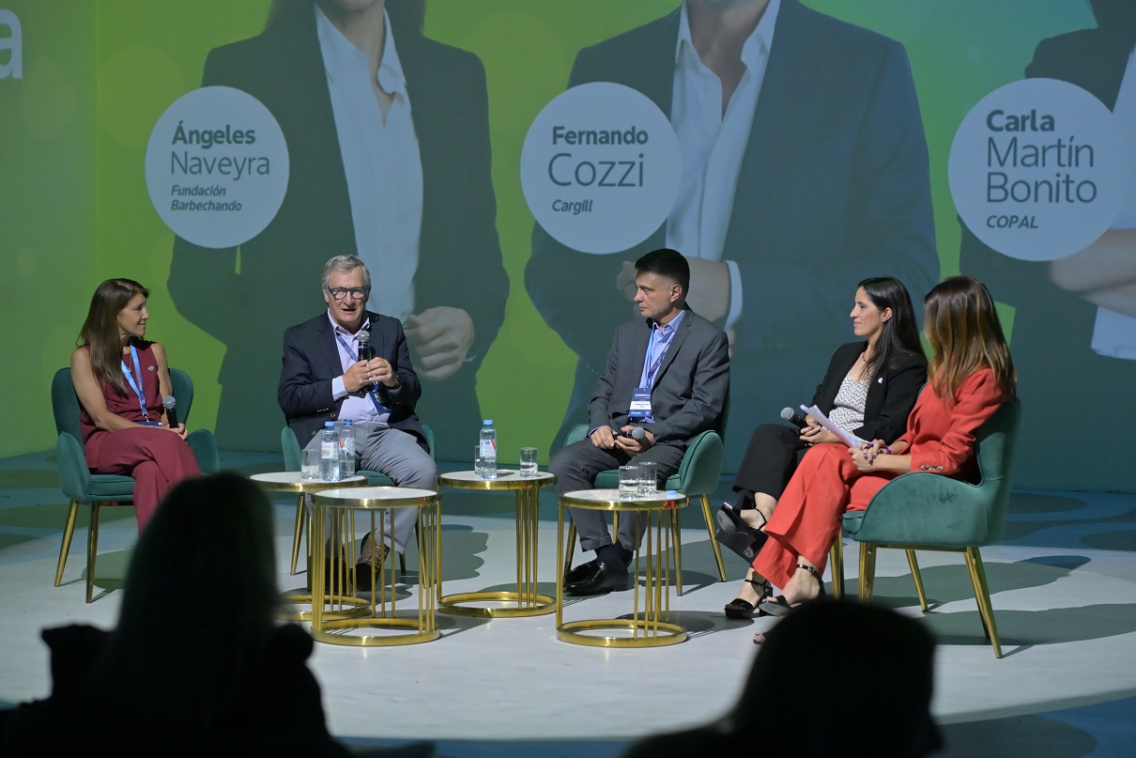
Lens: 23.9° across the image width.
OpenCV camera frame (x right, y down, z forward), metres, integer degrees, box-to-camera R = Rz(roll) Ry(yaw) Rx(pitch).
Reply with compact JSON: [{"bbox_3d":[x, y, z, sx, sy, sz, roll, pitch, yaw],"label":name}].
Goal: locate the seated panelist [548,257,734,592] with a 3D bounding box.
[{"bbox_3d":[0.269,0.156,10.588,0.600,1.335,0.740,2,4,31],"label":"seated panelist"}]

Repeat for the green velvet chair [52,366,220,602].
[{"bbox_3d":[-1.687,0.399,10.381,0.600,0.850,0.610,-1,3,-22],"label":"green velvet chair"}]

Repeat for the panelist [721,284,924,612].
[{"bbox_3d":[0.884,0.245,9.871,0.790,1.240,0.530,-2,4,-41],"label":"panelist"}]

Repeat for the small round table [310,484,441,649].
[{"bbox_3d":[-0.660,0.642,9.248,0.445,0.496,0.445,0,3,0],"label":"small round table"}]

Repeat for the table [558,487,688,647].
[{"bbox_3d":[0.189,0.646,9.241,0.445,0.496,0.445,0,3,0],"label":"table"}]

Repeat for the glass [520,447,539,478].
[{"bbox_3d":[-0.141,0.308,9.904,0.066,0.106,0.066,0,3,0],"label":"glass"}]

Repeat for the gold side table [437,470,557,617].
[{"bbox_3d":[-0.262,0.606,9.965,0.445,0.496,0.445,0,3,0],"label":"gold side table"}]

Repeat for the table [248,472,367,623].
[{"bbox_3d":[-0.949,0.609,9.842,0.445,0.496,0.445,0,3,0],"label":"table"}]

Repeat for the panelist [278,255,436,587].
[{"bbox_3d":[-0.826,0.163,10.583,0.610,1.310,0.730,0,3,-12],"label":"panelist"}]

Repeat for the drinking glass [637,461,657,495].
[{"bbox_3d":[0.277,0.344,9.236,0.066,0.109,0.066,0,3,0],"label":"drinking glass"}]

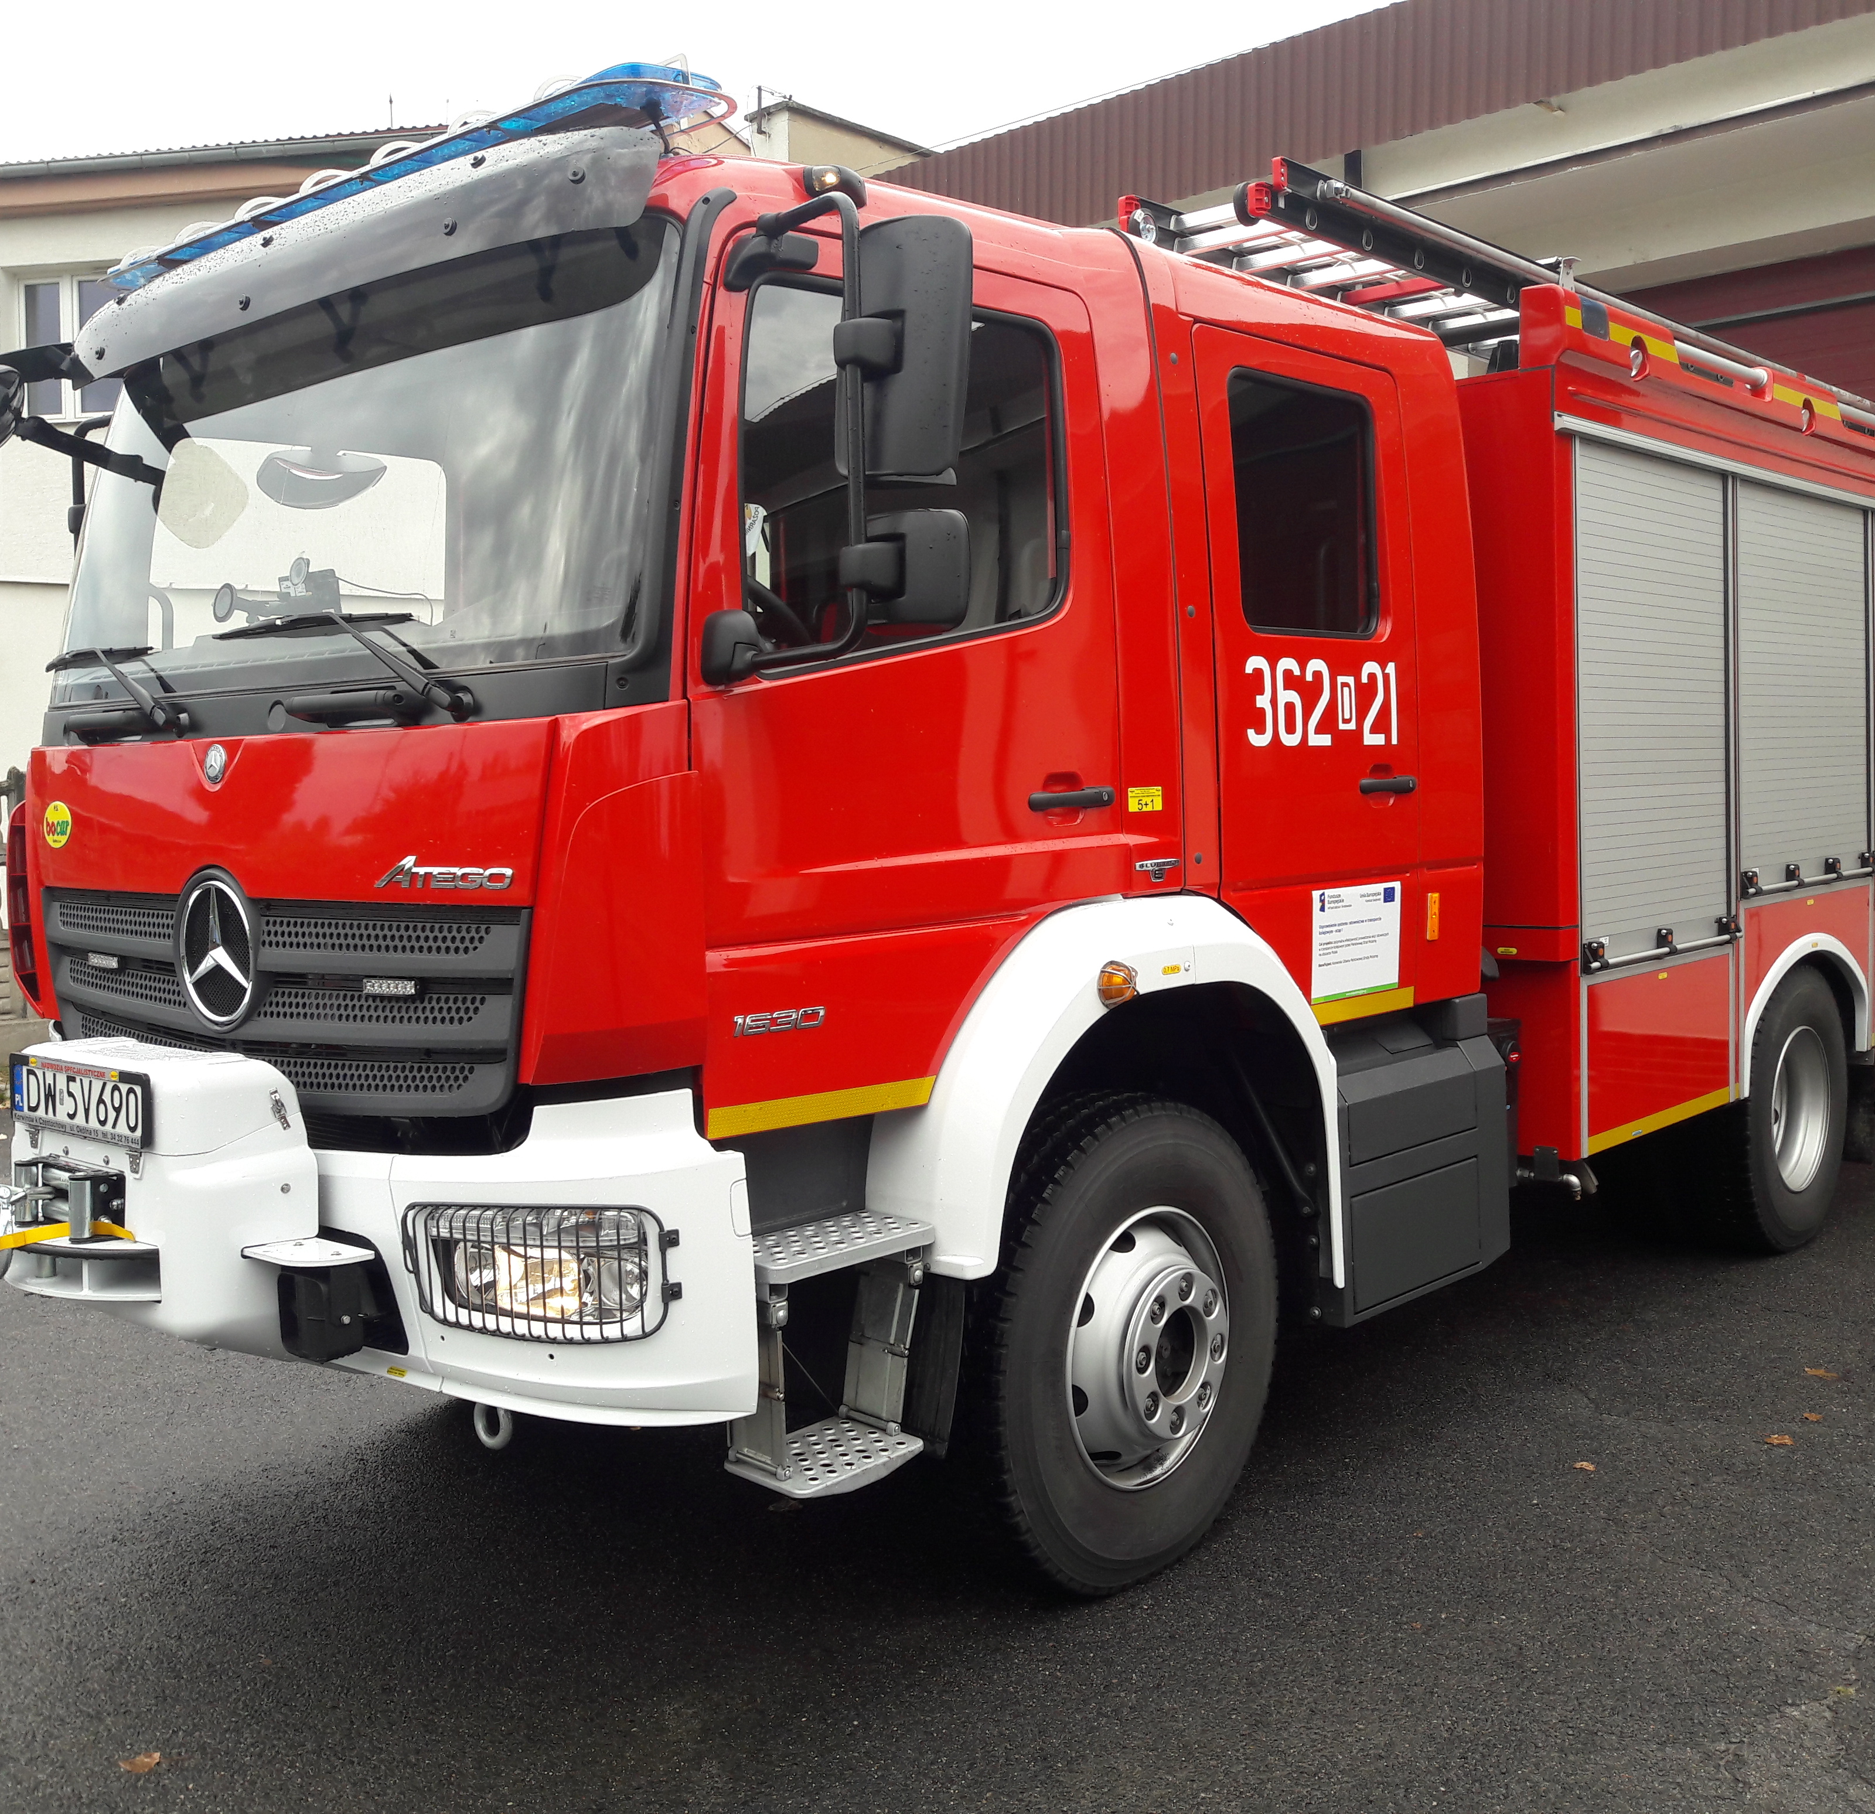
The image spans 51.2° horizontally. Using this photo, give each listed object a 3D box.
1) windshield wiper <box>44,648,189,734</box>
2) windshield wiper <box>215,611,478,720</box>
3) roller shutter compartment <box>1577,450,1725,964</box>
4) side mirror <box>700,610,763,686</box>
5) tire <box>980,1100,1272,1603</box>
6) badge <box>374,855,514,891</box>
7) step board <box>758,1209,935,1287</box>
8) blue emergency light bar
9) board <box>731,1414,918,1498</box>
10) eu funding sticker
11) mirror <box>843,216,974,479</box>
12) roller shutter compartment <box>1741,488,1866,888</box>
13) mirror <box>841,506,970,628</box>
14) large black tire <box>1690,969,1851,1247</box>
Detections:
[{"bbox_3d":[-1.762,-0.450,4.175,0.090,0.190,0.780,-5,5,-41],"label":"windshield wiper"},{"bbox_3d":[-1.071,-0.422,3.502,0.820,0.200,0.090,1,5,39],"label":"windshield wiper"},{"bbox_3d":[2.167,-0.624,6.022,0.140,1.470,1.160,2,5,42],"label":"roller shutter compartment"},{"bbox_3d":[-0.326,-0.420,3.205,0.090,0.122,0.100,2,5,42],"label":"side mirror"},{"bbox_3d":[0.372,0.940,4.250,0.290,1.030,1.030,1,5,41],"label":"tire"},{"bbox_3d":[-0.848,-0.058,3.339,0.410,0.058,0.015,1,5,39],"label":"badge"},{"bbox_3d":[-0.222,0.615,3.537,0.220,0.040,0.420,2,5,42],"label":"step board"},{"bbox_3d":[-1.124,-1.404,3.965,1.870,0.130,0.310,2,5,42],"label":"blue emergency light bar"},{"bbox_3d":[-0.203,1.008,3.570,0.215,0.045,0.345,2,5,42],"label":"board"},{"bbox_3d":[1.024,0.084,4.767,0.010,0.272,0.413,2,5,42],"label":"eu funding sticker"},{"bbox_3d":[-0.043,-0.888,3.100,0.215,0.405,0.110,0,4,27],"label":"mirror"},{"bbox_3d":[2.932,-0.721,6.738,0.140,1.330,1.270,2,5,42],"label":"roller shutter compartment"},{"bbox_3d":[-0.059,-0.541,3.126,0.240,0.185,0.110,0,4,31],"label":"mirror"},{"bbox_3d":[3.002,0.721,7.071,0.290,1.030,1.030,2,5,42],"label":"large black tire"}]

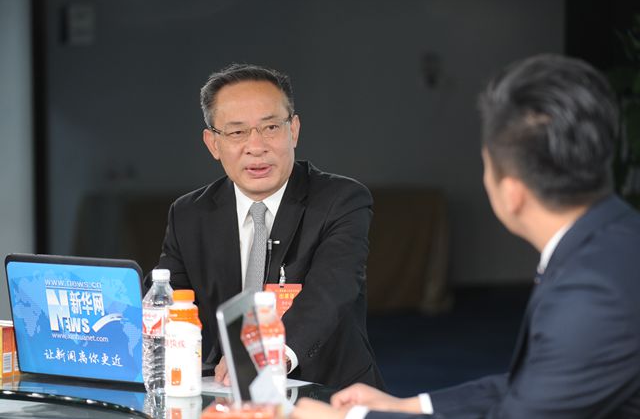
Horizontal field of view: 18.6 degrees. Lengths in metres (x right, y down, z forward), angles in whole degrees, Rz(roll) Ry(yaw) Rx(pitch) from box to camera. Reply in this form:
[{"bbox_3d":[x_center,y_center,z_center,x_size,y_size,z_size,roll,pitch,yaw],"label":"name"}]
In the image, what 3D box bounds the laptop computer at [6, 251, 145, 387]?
[{"bbox_3d":[-0.385,0.198,3.700,0.315,0.240,0.275,2,4,29],"label":"laptop computer"}]

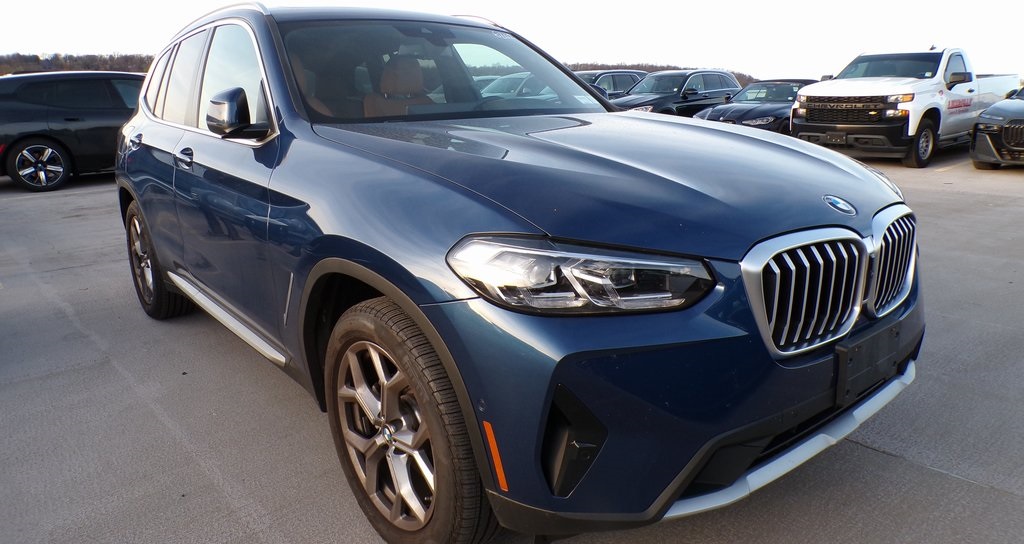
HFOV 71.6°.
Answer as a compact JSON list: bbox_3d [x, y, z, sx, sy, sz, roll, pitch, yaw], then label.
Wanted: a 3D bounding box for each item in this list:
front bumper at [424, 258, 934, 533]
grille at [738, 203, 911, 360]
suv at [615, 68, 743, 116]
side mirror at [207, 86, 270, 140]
[{"bbox_3d":[0.680,0.190,2.060,1.860,0.630,0.700,-12,18,-37],"label":"front bumper"},{"bbox_3d":[0.854,0.013,1.786,0.820,0.295,0.140,-12,18,-37],"label":"grille"},{"bbox_3d":[4.050,-4.155,17.830,4.730,1.660,1.910,-13,19,-40],"label":"suv"},{"bbox_3d":[-0.896,-0.516,2.316,0.235,0.170,0.175,-12,18,-37],"label":"side mirror"}]

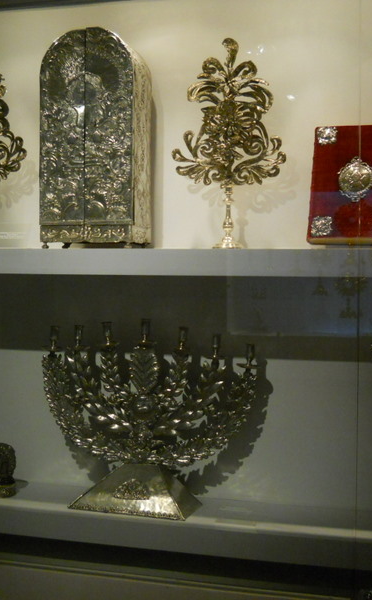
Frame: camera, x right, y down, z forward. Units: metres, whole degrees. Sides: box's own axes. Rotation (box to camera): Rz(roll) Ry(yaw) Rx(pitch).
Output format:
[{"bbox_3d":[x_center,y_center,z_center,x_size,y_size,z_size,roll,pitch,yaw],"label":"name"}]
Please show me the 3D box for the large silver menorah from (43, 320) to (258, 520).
[{"bbox_3d":[-0.089,0.251,1.877,0.502,0.412,0.140,1,2,19],"label":"large silver menorah"}]

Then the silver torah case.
[{"bbox_3d":[-0.198,-0.349,1.903,0.215,0.471,0.127,1,2,16],"label":"silver torah case"}]

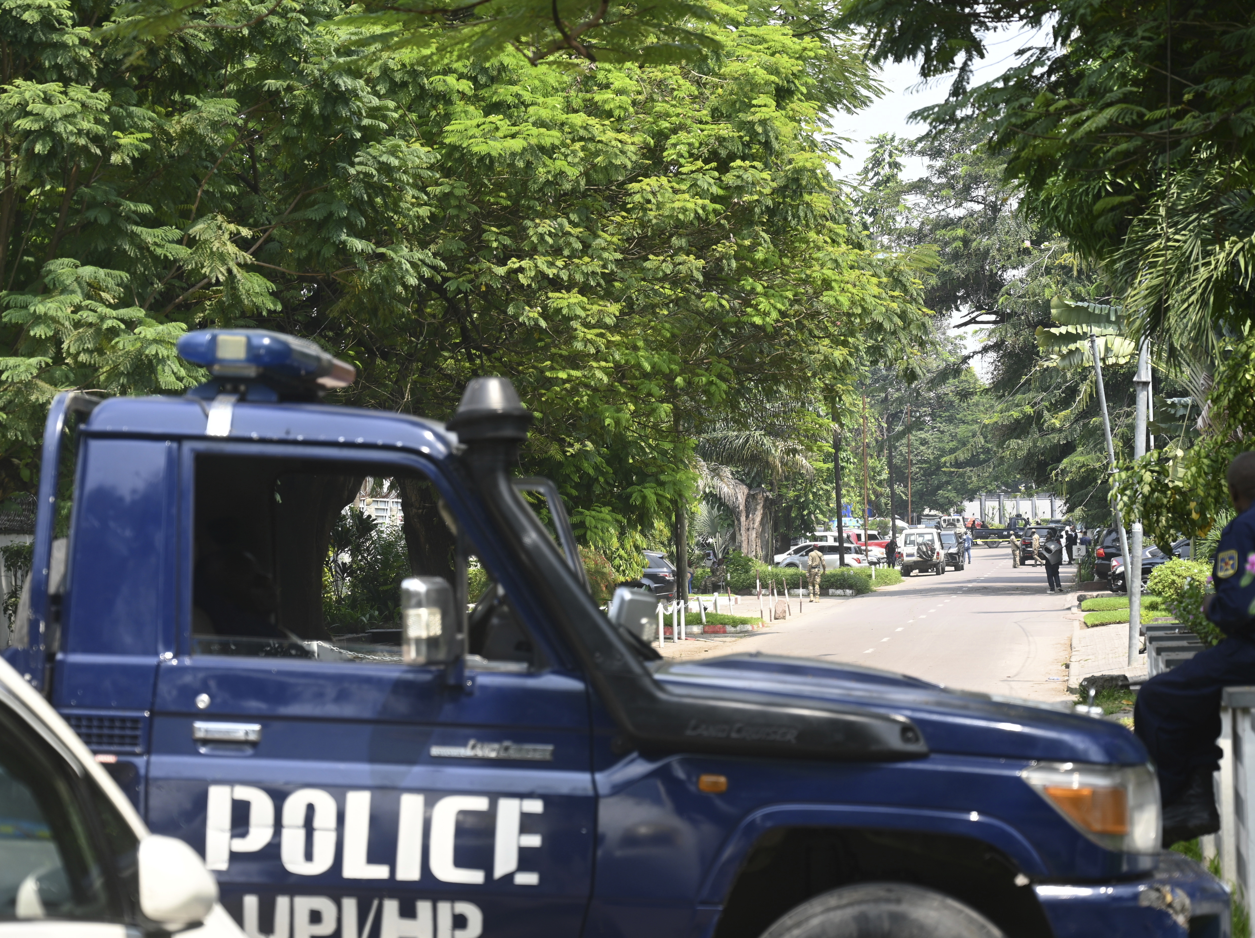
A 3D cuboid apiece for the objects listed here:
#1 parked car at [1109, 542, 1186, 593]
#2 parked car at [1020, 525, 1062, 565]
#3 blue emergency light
[{"bbox_3d":[16.022,2.683,104.240,4.500,1.580,1.800,-1,-1,-6],"label":"parked car"},{"bbox_3d":[20.272,3.743,179.448,1.960,1.880,4.900,-1,-1,7],"label":"parked car"},{"bbox_3d":[-0.940,-0.242,9.800,0.300,0.165,1.200,2,-2,4],"label":"blue emergency light"}]

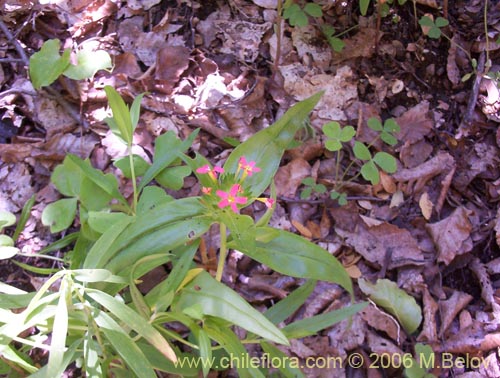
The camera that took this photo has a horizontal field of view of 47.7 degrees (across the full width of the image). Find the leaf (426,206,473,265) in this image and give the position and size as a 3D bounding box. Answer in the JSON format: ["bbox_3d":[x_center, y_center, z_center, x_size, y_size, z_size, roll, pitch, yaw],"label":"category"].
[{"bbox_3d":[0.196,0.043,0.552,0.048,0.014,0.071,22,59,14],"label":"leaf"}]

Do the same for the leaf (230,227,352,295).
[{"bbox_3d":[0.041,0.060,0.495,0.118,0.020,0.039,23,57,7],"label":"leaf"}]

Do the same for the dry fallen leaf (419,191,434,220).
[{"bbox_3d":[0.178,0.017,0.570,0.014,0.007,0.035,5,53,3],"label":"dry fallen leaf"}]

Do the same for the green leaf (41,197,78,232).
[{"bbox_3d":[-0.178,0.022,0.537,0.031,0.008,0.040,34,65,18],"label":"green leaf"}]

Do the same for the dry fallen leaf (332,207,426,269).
[{"bbox_3d":[0.094,0.041,0.411,0.069,0.012,0.042,20,57,13],"label":"dry fallen leaf"}]

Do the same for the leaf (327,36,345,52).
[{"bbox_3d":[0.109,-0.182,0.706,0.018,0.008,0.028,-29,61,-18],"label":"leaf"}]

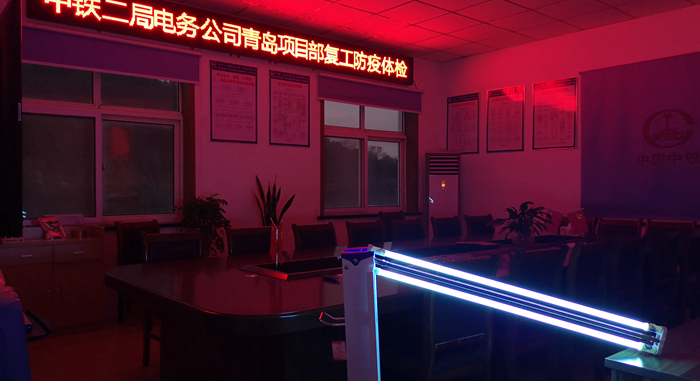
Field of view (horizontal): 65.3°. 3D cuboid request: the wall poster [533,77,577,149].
[{"bbox_3d":[2.614,-0.971,6.998,0.025,0.870,0.580,0,0,-41],"label":"wall poster"}]

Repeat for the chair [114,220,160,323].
[{"bbox_3d":[-1.851,0.766,5.105,0.560,0.920,0.450,0,0,37],"label":"chair"}]

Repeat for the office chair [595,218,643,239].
[{"bbox_3d":[2.617,0.764,5.540,0.540,0.930,0.465,0,0,-40],"label":"office chair"}]

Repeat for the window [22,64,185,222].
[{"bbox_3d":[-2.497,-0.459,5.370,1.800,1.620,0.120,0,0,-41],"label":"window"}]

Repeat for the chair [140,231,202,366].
[{"bbox_3d":[-1.130,0.767,3.834,0.465,0.930,0.540,0,0,-40],"label":"chair"}]

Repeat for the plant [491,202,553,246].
[{"bbox_3d":[1.533,0.310,4.880,0.540,0.430,0.520,0,0,-40],"label":"plant"}]

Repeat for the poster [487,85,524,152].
[{"bbox_3d":[2.133,-0.962,7.510,0.020,0.885,0.590,0,0,-40],"label":"poster"}]

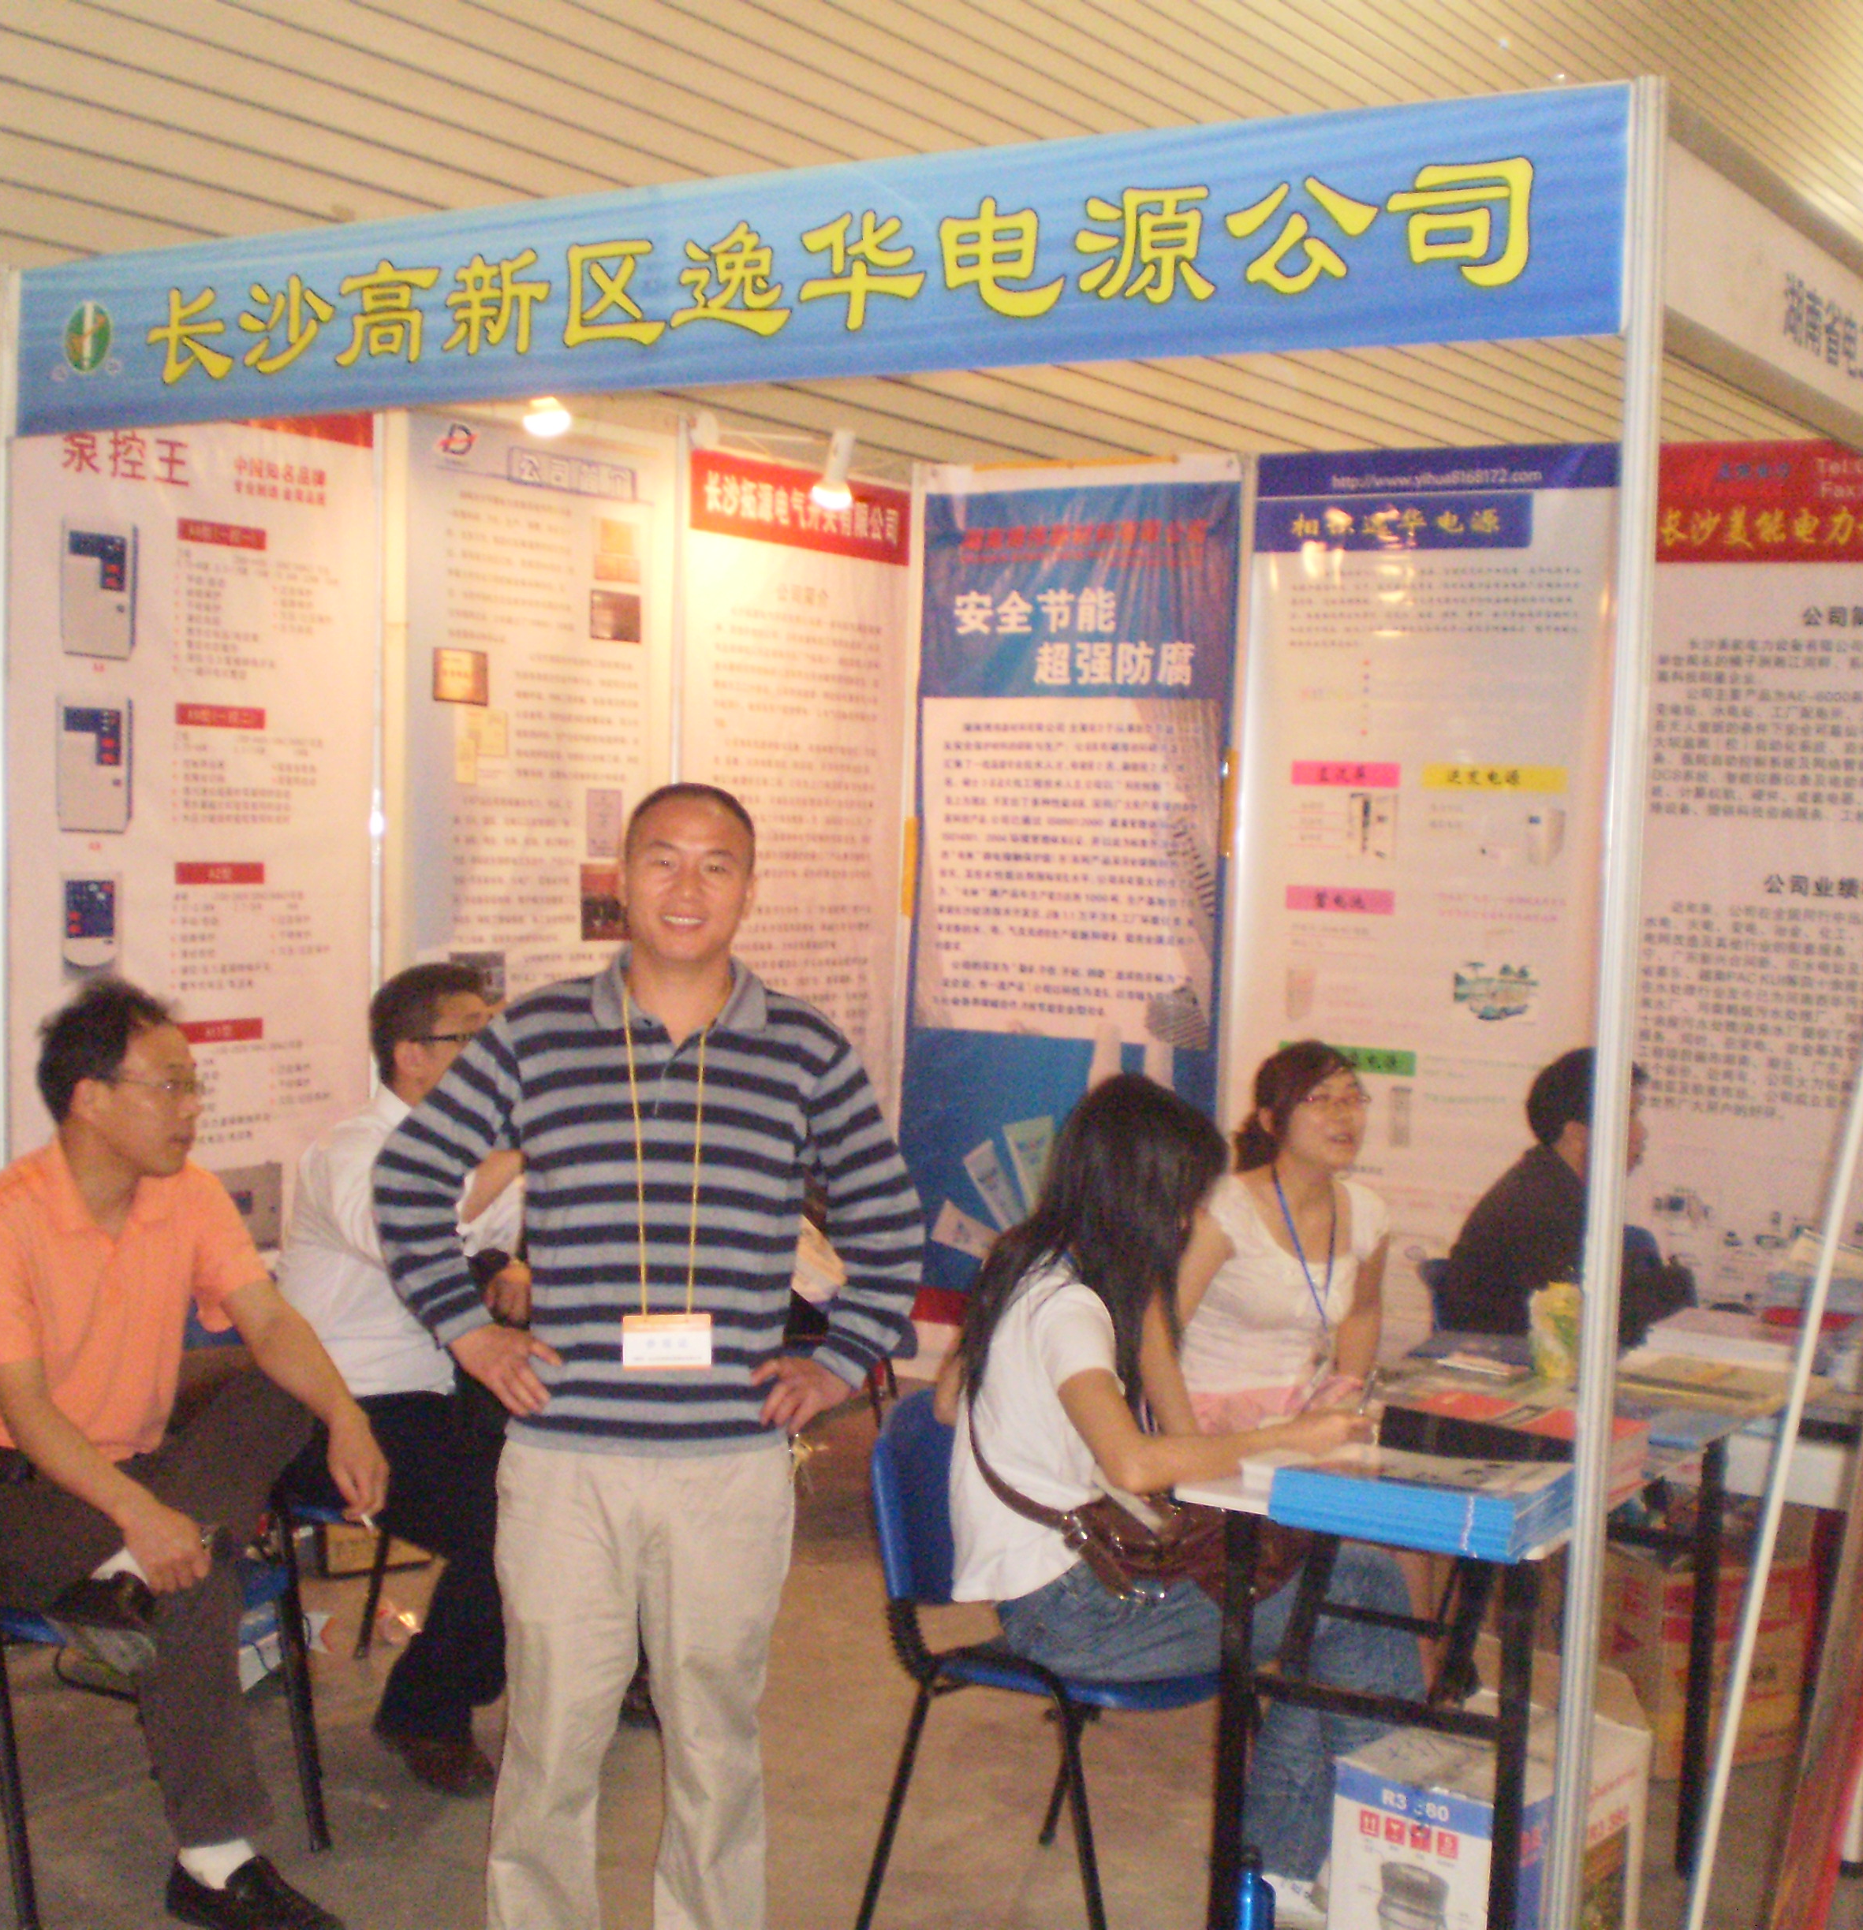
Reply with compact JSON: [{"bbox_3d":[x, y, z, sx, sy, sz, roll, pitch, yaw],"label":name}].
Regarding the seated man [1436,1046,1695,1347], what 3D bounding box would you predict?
[{"bbox_3d":[1.267,0.751,4.951,0.700,1.180,0.500,3,4,14],"label":"seated man"}]

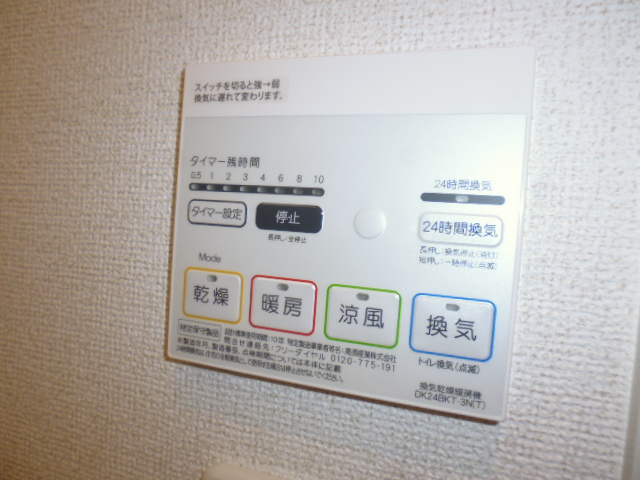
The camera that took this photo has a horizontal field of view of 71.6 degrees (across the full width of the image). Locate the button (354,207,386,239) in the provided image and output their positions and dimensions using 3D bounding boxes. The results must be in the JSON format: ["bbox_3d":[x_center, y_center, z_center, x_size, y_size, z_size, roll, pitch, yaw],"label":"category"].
[{"bbox_3d":[0.018,-0.006,0.158,0.011,0.011,0.003,5,1,18],"label":"button"}]

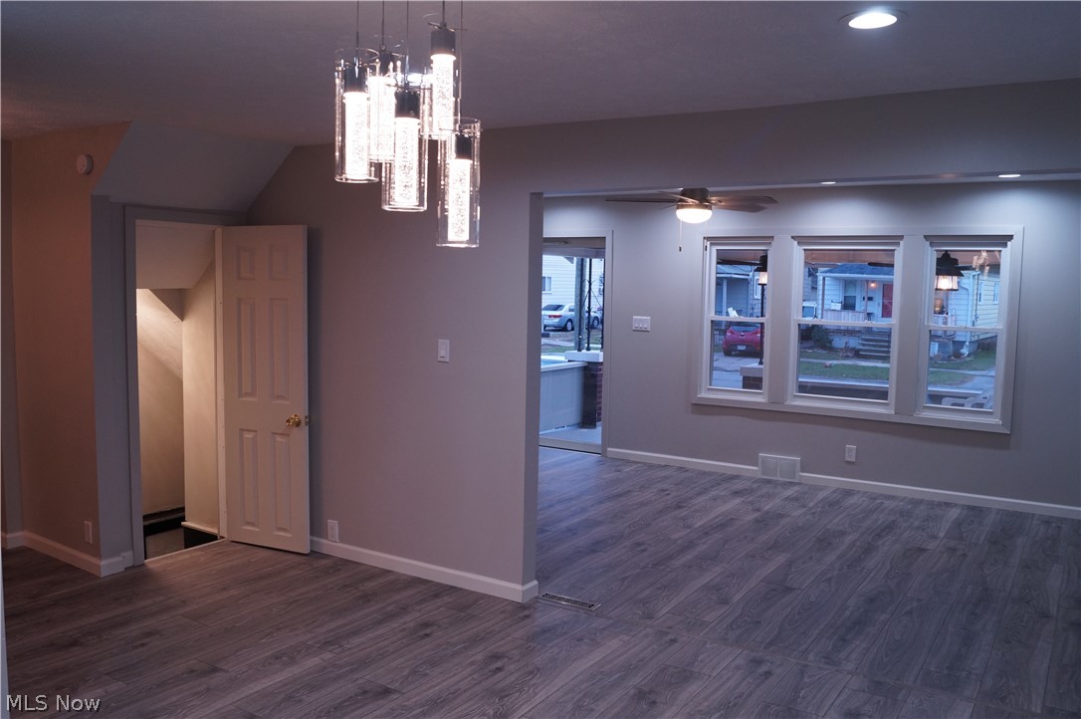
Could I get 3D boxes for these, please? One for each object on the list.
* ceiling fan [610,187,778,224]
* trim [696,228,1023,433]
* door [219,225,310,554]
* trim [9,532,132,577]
[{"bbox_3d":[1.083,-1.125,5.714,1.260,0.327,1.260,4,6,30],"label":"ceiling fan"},{"bbox_3d":[2.461,-0.289,6.593,2.445,1.513,0.100,4,6,30],"label":"trim"},{"bbox_3d":[-1.622,0.175,4.794,0.589,1.910,0.040,3,6,21],"label":"door"},{"bbox_3d":[-2.701,1.099,4.647,0.904,0.081,0.179,4,6,30],"label":"trim"}]

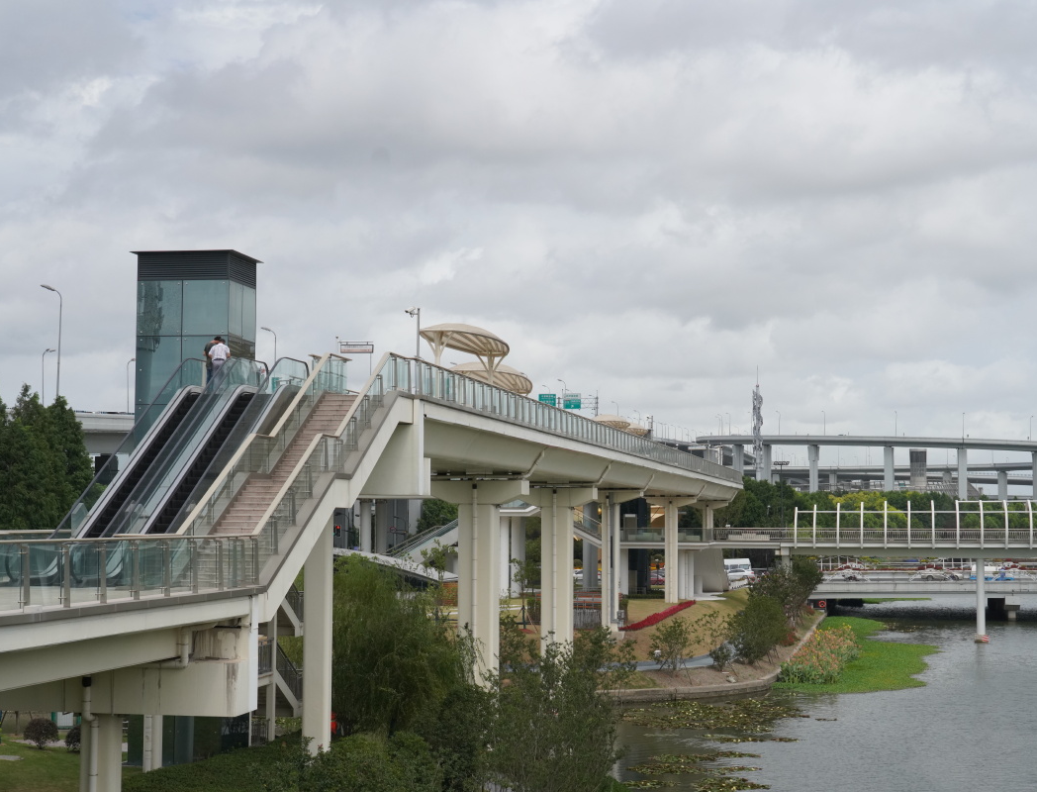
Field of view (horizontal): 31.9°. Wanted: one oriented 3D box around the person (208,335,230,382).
[{"bbox_3d":[-9.216,-0.901,56.000,0.570,1.700,0.380,0,-4,12],"label":"person"}]

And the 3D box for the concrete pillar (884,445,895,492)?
[{"bbox_3d":[108.340,28.004,529.125,2.600,26.000,2.400,-1,-4,20],"label":"concrete pillar"}]

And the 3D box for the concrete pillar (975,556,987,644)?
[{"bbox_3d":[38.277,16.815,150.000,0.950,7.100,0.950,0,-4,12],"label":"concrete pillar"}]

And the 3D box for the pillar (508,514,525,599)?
[{"bbox_3d":[-0.087,14.183,160.000,1.150,7.200,1.150,0,-4,12],"label":"pillar"}]

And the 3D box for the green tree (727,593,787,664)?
[{"bbox_3d":[15.218,14.870,116.000,3.800,4.600,3.600,0,-4,12],"label":"green tree"}]

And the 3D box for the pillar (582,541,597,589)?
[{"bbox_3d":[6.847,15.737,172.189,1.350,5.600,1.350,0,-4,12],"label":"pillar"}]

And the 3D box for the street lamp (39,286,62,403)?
[{"bbox_3d":[-36.084,-3.628,140.000,1.800,10.100,0.400,-1,-4,20],"label":"street lamp"}]

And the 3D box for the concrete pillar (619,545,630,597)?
[{"bbox_3d":[9.496,15.827,163.000,1.000,4.400,1.000,0,-4,12],"label":"concrete pillar"}]

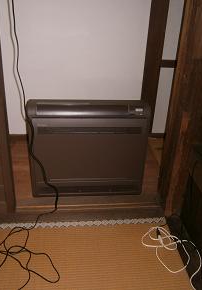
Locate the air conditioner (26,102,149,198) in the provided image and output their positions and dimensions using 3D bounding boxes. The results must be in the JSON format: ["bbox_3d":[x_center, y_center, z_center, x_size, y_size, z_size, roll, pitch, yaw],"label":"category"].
[{"bbox_3d":[-0.080,0.015,1.827,0.700,0.590,0.200,0,25,-7],"label":"air conditioner"}]

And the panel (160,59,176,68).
[{"bbox_3d":[0.575,-0.692,2.479,0.150,0.063,0.030,0,25,-7],"label":"panel"}]

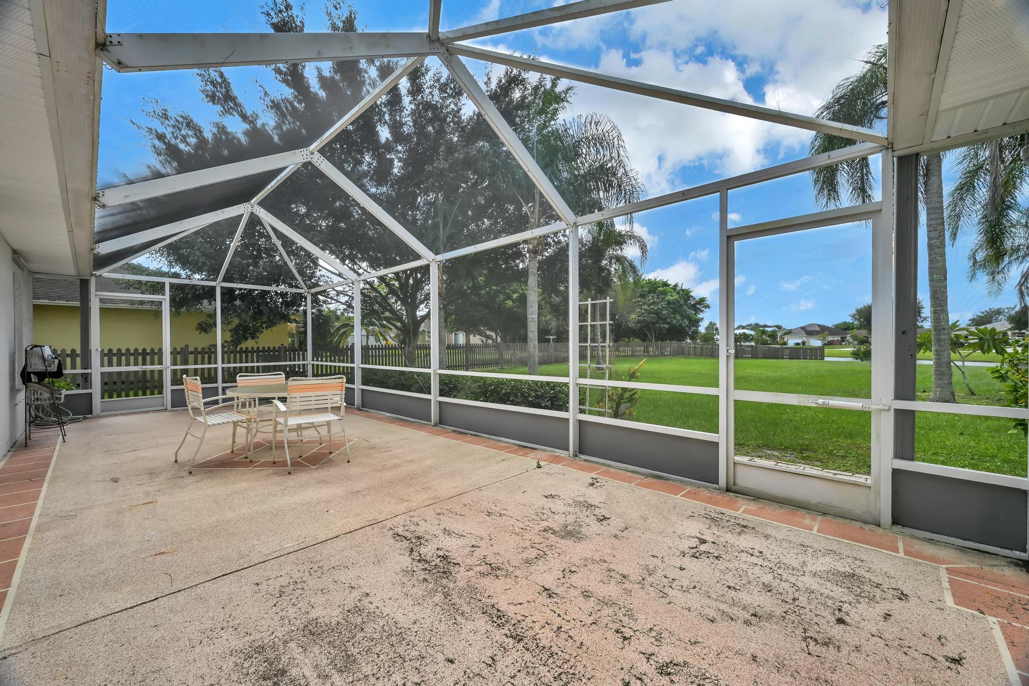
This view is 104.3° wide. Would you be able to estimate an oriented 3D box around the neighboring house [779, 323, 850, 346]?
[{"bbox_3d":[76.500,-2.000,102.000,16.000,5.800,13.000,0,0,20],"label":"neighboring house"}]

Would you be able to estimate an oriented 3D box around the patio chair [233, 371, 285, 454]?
[{"bbox_3d":[-3.020,0.787,4.920,0.580,0.855,0.590,0,0,43],"label":"patio chair"}]

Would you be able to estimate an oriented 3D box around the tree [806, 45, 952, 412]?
[{"bbox_3d":[9.050,-2.750,8.640,5.000,8.000,5.000,0,0,-44],"label":"tree"}]

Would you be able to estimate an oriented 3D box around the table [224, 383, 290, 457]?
[{"bbox_3d":[-2.574,0.855,4.496,1.090,0.715,1.090,0,0,43],"label":"table"}]

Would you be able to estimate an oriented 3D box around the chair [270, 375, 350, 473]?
[{"bbox_3d":[-2.050,0.770,4.054,0.590,0.880,0.580,0,0,-44],"label":"chair"}]

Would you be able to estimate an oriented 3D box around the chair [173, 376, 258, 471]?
[{"bbox_3d":[-3.085,0.776,4.105,0.600,0.880,0.570,0,0,42],"label":"chair"}]

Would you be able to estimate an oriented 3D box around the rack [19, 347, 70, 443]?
[{"bbox_3d":[-5.854,0.625,5.025,0.550,1.210,0.390,0,0,43],"label":"rack"}]

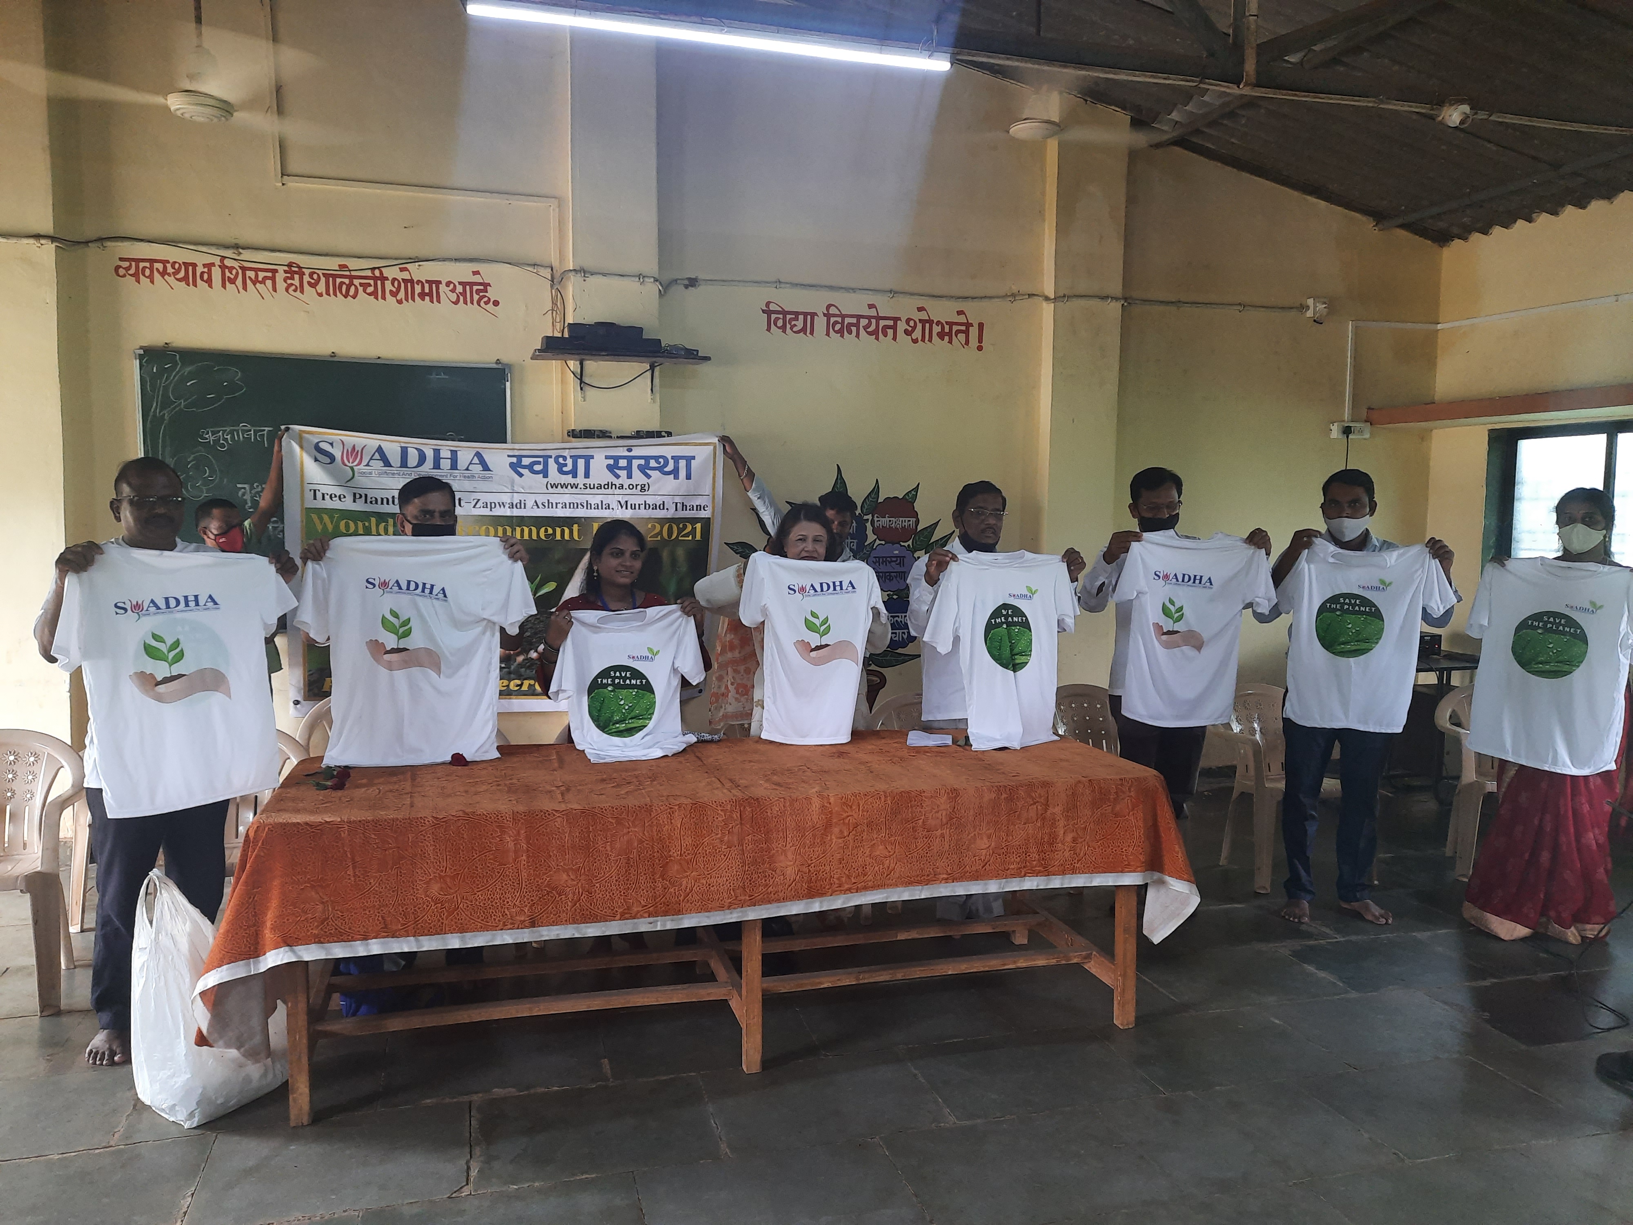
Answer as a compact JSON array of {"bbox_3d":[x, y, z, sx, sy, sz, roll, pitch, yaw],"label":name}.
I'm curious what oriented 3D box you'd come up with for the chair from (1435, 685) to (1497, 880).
[{"bbox_3d":[2.933,0.708,4.977,0.550,0.775,0.540,2,6,11],"label":"chair"}]

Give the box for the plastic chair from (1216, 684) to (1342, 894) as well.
[{"bbox_3d":[2.036,0.727,5.093,0.580,0.785,0.540,-1,5,-16],"label":"plastic chair"}]

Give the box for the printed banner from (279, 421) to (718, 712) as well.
[{"bbox_3d":[-1.338,-0.179,5.151,1.790,1.220,0.050,0,5,-14],"label":"printed banner"}]

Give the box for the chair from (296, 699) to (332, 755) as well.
[{"bbox_3d":[-1.725,0.706,4.488,0.550,0.775,0.540,0,6,-8],"label":"chair"}]

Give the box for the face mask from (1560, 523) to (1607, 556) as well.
[{"bbox_3d":[2.725,-0.263,4.191,0.090,0.115,0.140,-4,7,-42],"label":"face mask"}]

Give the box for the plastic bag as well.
[{"bbox_3d":[-1.560,0.933,3.071,0.290,0.600,0.340,4,7,33],"label":"plastic bag"}]

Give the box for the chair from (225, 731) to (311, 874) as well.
[{"bbox_3d":[-1.885,0.778,3.726,0.550,0.775,0.540,-1,6,-16],"label":"chair"}]

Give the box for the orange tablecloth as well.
[{"bbox_3d":[-0.280,0.706,3.492,2.650,0.540,0.900,-1,5,-16],"label":"orange tablecloth"}]

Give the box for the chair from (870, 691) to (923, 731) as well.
[{"bbox_3d":[0.515,0.734,4.775,0.580,0.785,0.540,-1,5,-16],"label":"chair"}]

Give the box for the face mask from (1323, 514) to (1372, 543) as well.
[{"bbox_3d":[1.934,-0.308,4.288,0.145,0.110,0.090,4,7,33],"label":"face mask"}]

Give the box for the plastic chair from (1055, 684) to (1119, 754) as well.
[{"bbox_3d":[1.236,0.720,5.053,0.580,0.785,0.540,-1,5,-16],"label":"plastic chair"}]

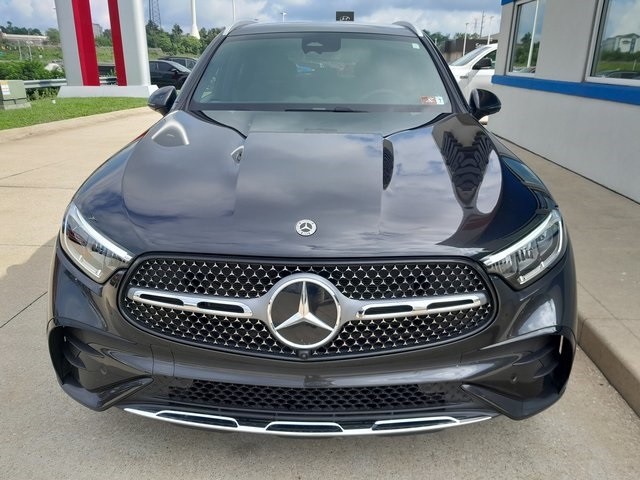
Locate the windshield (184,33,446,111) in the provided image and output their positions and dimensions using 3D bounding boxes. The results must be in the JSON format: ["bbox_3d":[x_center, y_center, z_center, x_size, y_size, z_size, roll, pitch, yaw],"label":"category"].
[{"bbox_3d":[0.013,-0.957,2.845,1.400,0.160,0.840,1,50,2],"label":"windshield"}]

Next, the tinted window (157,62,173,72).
[{"bbox_3d":[-7.266,-8.095,23.400,0.800,0.430,0.100,3,10,6],"label":"tinted window"}]

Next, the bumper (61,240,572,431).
[{"bbox_3d":[-0.040,0.284,1.616,1.820,0.560,0.420,1,20,2],"label":"bumper"}]

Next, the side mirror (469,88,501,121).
[{"bbox_3d":[0.947,-0.782,2.892,0.200,0.180,0.150,1,20,2],"label":"side mirror"}]

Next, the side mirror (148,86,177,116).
[{"bbox_3d":[-0.922,-0.807,2.946,0.200,0.180,0.150,1,20,2],"label":"side mirror"}]

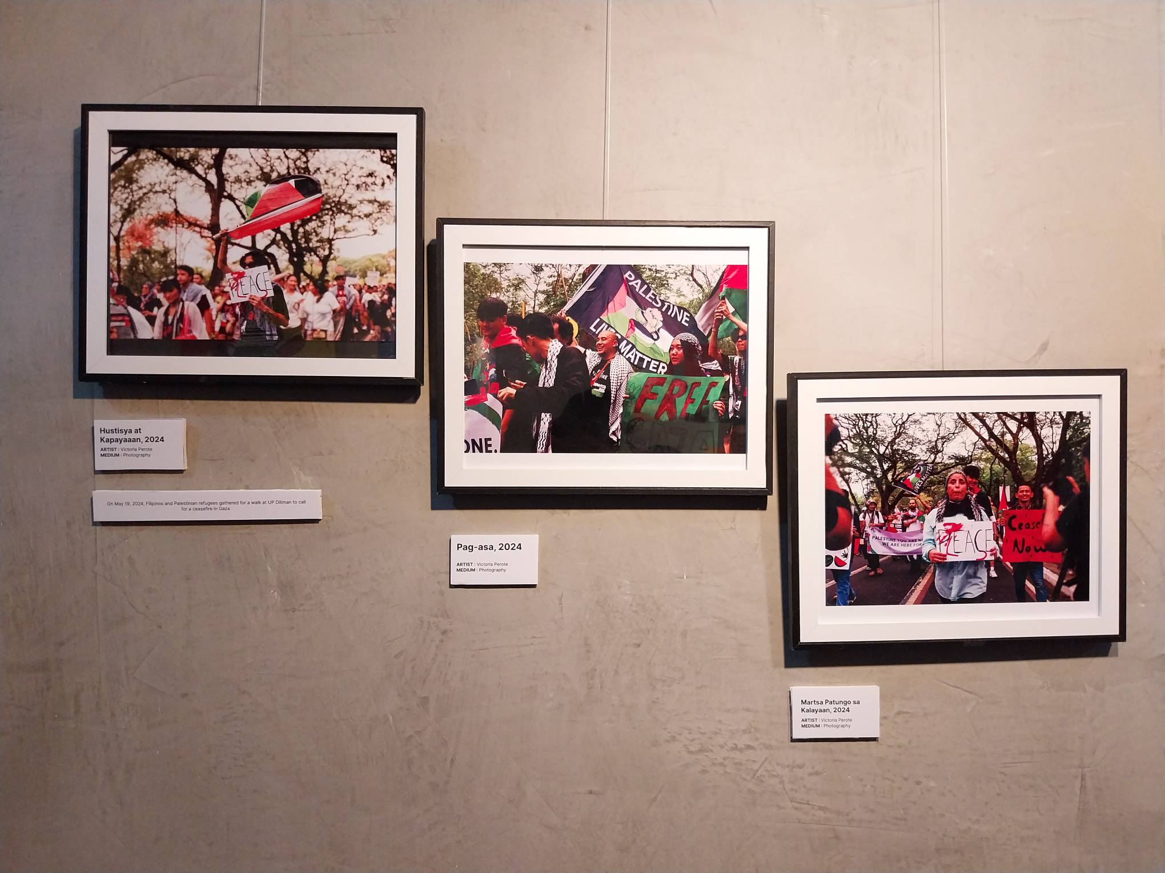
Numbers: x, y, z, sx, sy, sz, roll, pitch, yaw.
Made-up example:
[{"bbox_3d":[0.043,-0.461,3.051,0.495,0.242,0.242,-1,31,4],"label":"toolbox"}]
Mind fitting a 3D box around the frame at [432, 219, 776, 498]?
[{"bbox_3d":[0.028,-0.097,1.073,0.411,0.335,0.026,0,1,-1],"label":"frame"}]

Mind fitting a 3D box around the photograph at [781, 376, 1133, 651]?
[{"bbox_3d":[0.460,0.087,1.079,0.411,0.335,0.026,-1,1,-1],"label":"photograph"}]

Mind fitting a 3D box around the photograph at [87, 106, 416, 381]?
[{"bbox_3d":[-0.399,-0.232,1.067,0.411,0.335,0.026,1,1,-1],"label":"photograph"}]

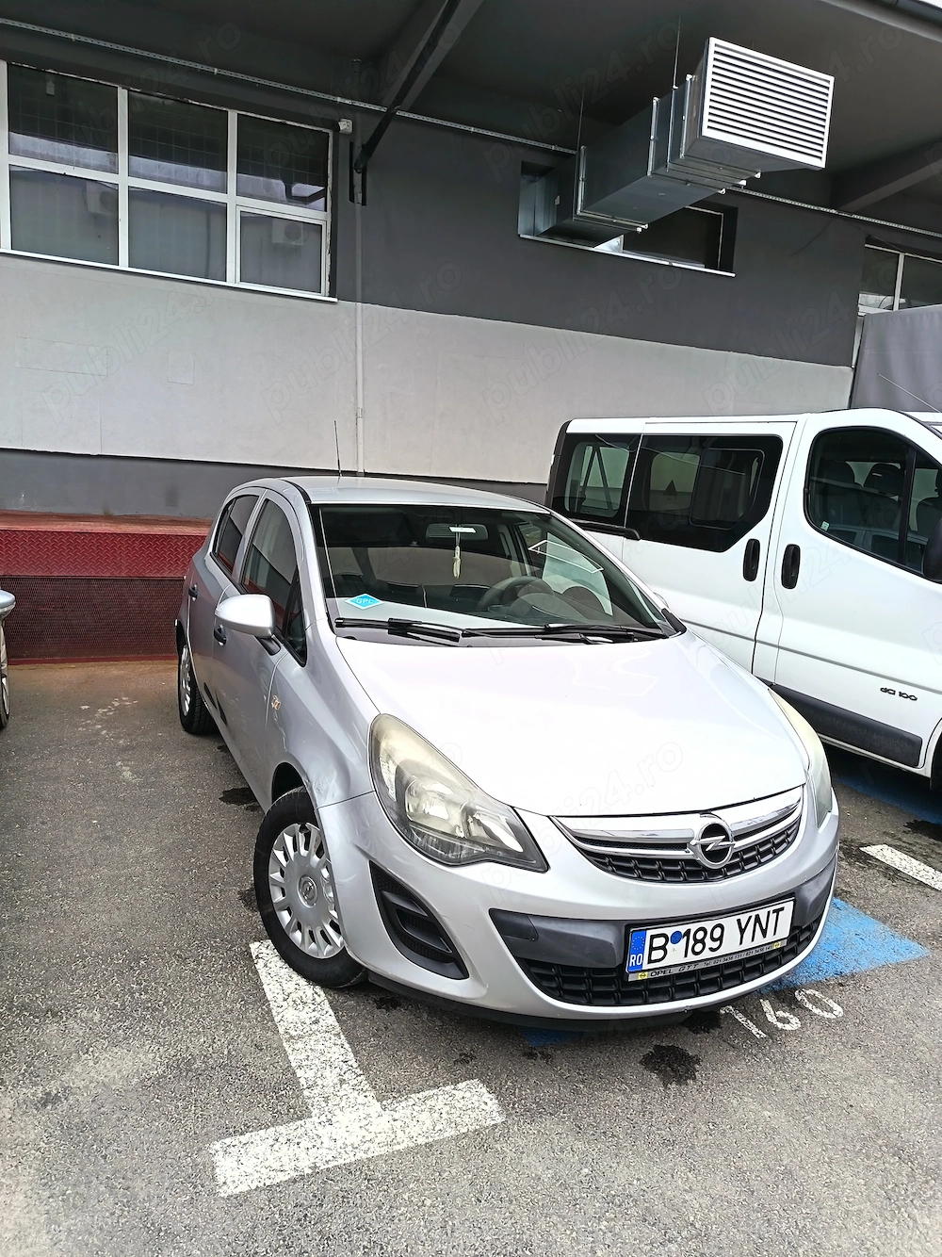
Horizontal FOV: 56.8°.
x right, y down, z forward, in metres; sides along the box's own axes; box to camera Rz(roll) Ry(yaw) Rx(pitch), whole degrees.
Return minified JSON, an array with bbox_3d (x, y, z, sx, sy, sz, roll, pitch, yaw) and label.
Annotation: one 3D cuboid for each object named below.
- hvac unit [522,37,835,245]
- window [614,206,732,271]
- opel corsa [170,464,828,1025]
[{"bbox_3d":[1.819,-4.412,8.319,1.270,0.710,2.940,-1,10,-23],"label":"hvac unit"},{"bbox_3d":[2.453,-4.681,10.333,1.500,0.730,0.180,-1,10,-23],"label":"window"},{"bbox_3d":[-0.237,0.101,3.831,1.800,1.488,4.000,-1,11,-26],"label":"opel corsa"}]

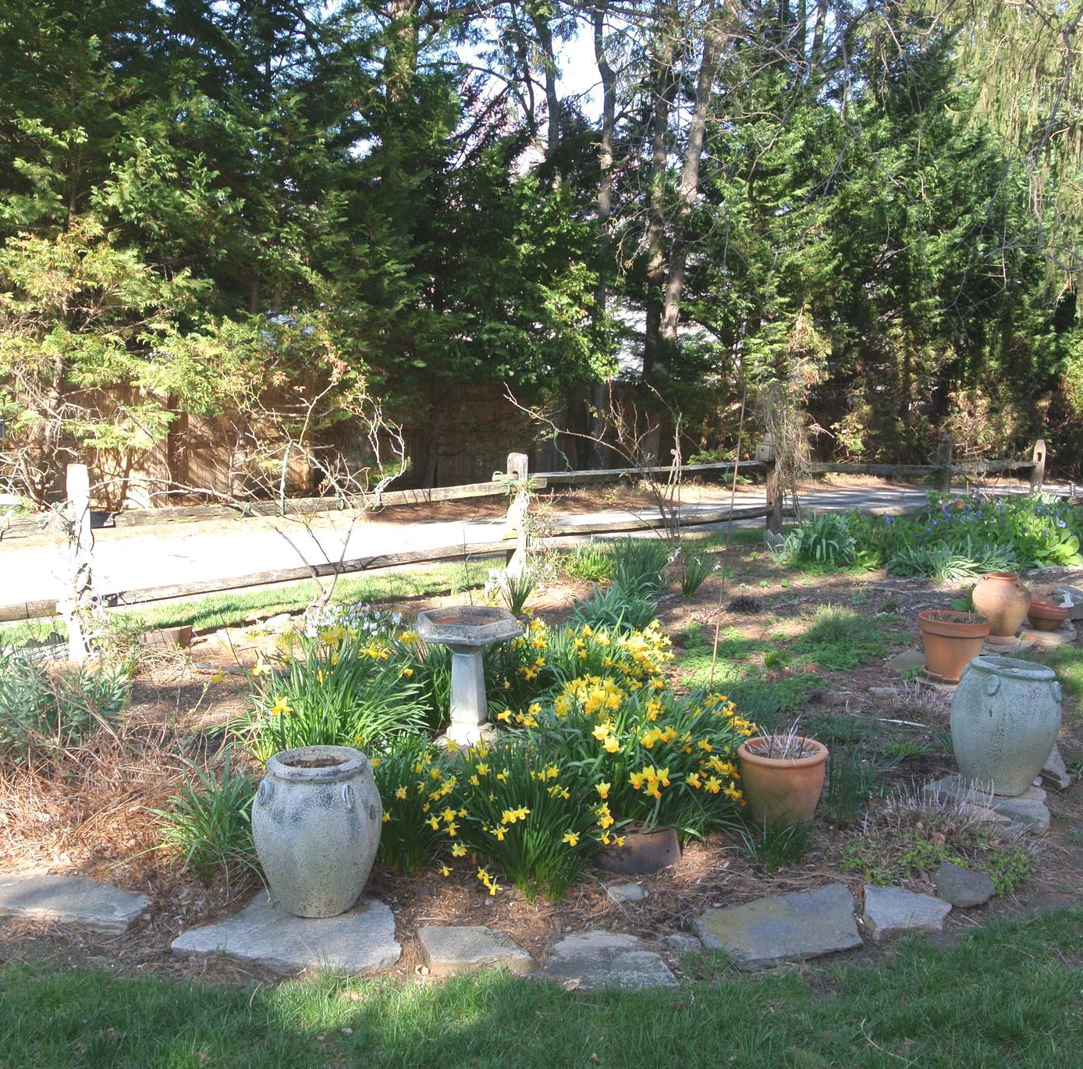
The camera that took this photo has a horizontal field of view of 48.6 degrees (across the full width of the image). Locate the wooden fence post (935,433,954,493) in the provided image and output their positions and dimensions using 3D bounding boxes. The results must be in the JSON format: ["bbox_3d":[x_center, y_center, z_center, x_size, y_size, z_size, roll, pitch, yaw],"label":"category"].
[{"bbox_3d":[4.087,-0.572,12.200,0.120,0.940,0.130,6,9,44],"label":"wooden fence post"}]

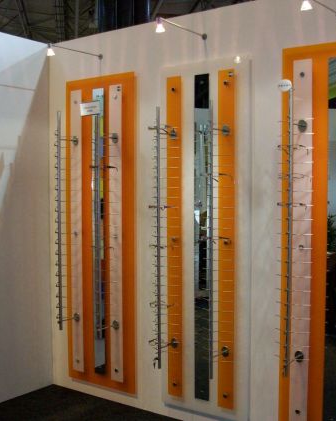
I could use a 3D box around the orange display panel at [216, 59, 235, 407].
[{"bbox_3d":[0.332,0.185,3.164,0.098,1.948,0.020,2,4,35],"label":"orange display panel"}]

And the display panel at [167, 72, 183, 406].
[{"bbox_3d":[0.041,0.174,3.365,0.098,1.948,0.020,2,4,35],"label":"display panel"}]

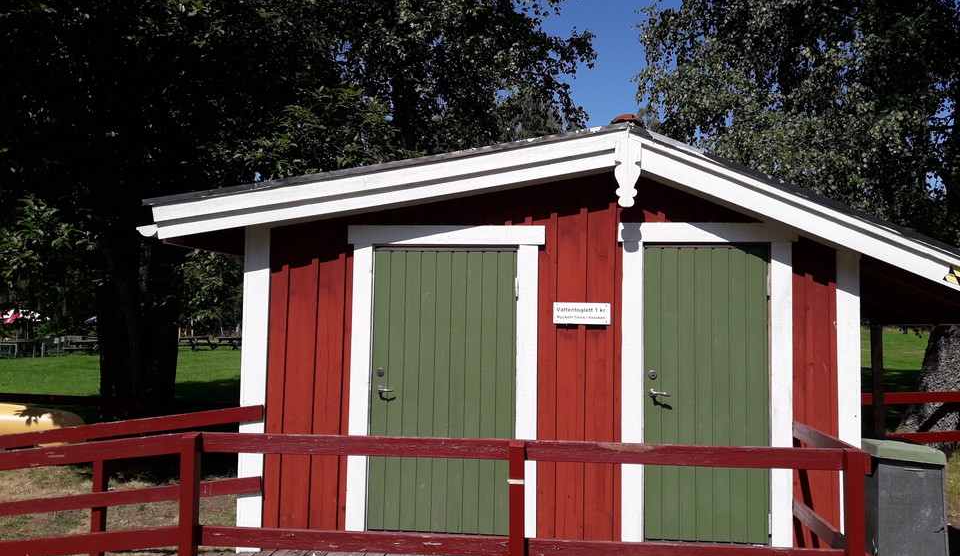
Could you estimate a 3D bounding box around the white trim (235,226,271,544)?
[{"bbox_3d":[-1.611,0.783,5.545,0.182,2.308,0.035,1,-3,5],"label":"white trim"}]

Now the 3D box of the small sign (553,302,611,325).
[{"bbox_3d":[0.709,0.248,5.382,0.391,0.146,0.012,1,-3,5],"label":"small sign"}]

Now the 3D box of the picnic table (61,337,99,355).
[{"bbox_3d":[-20.528,3.580,40.000,1.900,0.740,1.500,2,-4,-27],"label":"picnic table"}]

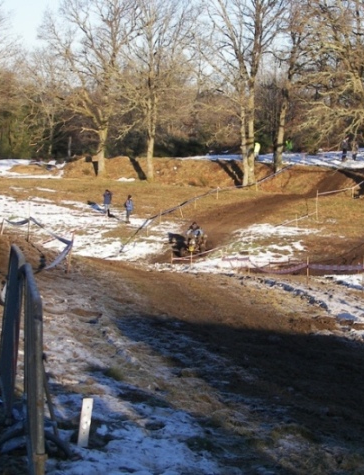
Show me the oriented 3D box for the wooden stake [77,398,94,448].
[{"bbox_3d":[-0.593,1.136,11.000,0.060,0.300,0.030,7,2,0],"label":"wooden stake"}]

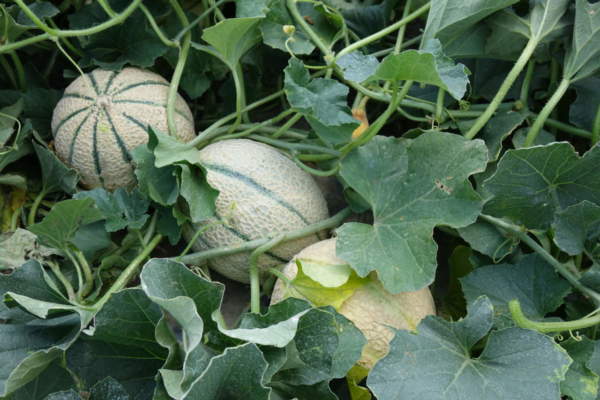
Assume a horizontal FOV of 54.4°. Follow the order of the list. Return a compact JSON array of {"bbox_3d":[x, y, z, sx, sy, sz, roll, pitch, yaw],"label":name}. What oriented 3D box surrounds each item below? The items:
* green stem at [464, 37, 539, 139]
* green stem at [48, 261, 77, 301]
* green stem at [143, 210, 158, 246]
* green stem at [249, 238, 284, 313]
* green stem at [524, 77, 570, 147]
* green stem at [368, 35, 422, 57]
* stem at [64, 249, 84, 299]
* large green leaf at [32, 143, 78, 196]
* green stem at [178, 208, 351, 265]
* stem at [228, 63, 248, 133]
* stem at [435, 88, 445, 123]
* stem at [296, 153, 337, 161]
[{"bbox_3d":[0.227,-0.125,0.660,0.013,0.128,0.013,31,18,0],"label":"green stem"},{"bbox_3d":[-0.252,0.086,0.620,0.012,0.054,0.012,-14,29,6],"label":"green stem"},{"bbox_3d":[-0.169,0.031,0.662,0.010,0.010,0.040,15,68,0],"label":"green stem"},{"bbox_3d":[-0.032,0.071,0.555,0.032,0.014,0.078,5,66,2],"label":"green stem"},{"bbox_3d":[0.282,-0.100,0.665,0.011,0.084,0.011,24,21,0],"label":"green stem"},{"bbox_3d":[0.128,-0.207,0.780,0.078,0.011,0.012,-21,58,-14],"label":"green stem"},{"bbox_3d":[-0.212,0.069,0.550,0.008,0.050,0.009,-5,24,6],"label":"stem"},{"bbox_3d":[-0.259,-0.032,0.620,0.050,0.038,0.042,0,48,0],"label":"large green leaf"},{"bbox_3d":[-0.035,0.036,0.583,0.182,0.016,0.016,-15,56,-10],"label":"green stem"},{"bbox_3d":[-0.074,-0.124,0.713,0.016,0.085,0.016,-2,24,0],"label":"stem"},{"bbox_3d":[0.176,-0.117,0.735,0.009,0.049,0.009,-4,38,0],"label":"stem"},{"bbox_3d":[0.018,-0.048,0.650,0.045,0.008,0.009,0,48,0],"label":"stem"}]

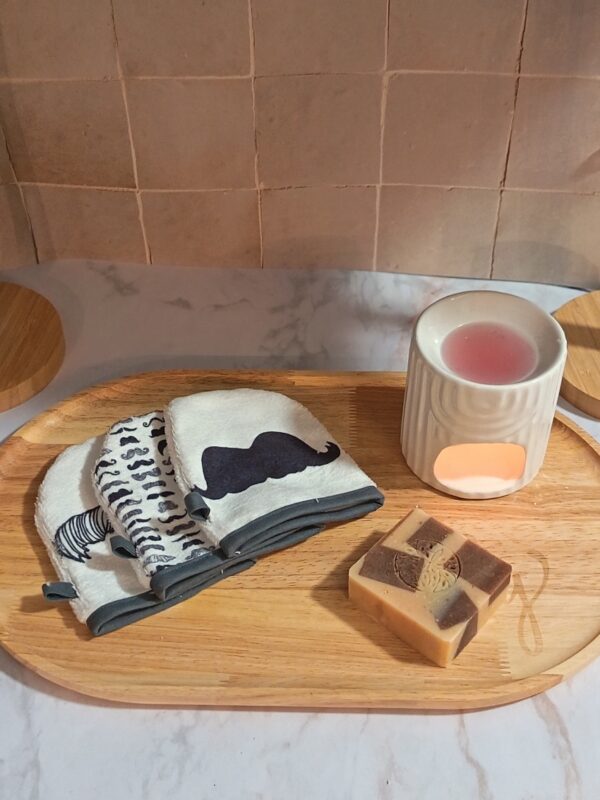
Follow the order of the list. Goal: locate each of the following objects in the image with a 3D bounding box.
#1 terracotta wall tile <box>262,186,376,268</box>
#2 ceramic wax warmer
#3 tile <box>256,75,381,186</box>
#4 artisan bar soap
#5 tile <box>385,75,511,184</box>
[{"bbox_3d":[0.016,-0.137,0.875,0.091,0.078,0.010,1,45,2],"label":"terracotta wall tile"},{"bbox_3d":[0.116,-0.004,0.711,0.093,0.098,0.093,2,45,4],"label":"ceramic wax warmer"},{"bbox_3d":[0.015,-0.198,0.816,0.091,0.091,0.010,1,45,2],"label":"tile"},{"bbox_3d":[0.076,0.108,0.649,0.070,0.026,0.062,31,53,28],"label":"artisan bar soap"},{"bbox_3d":[0.107,-0.197,0.812,0.091,0.091,0.010,1,45,2],"label":"tile"}]

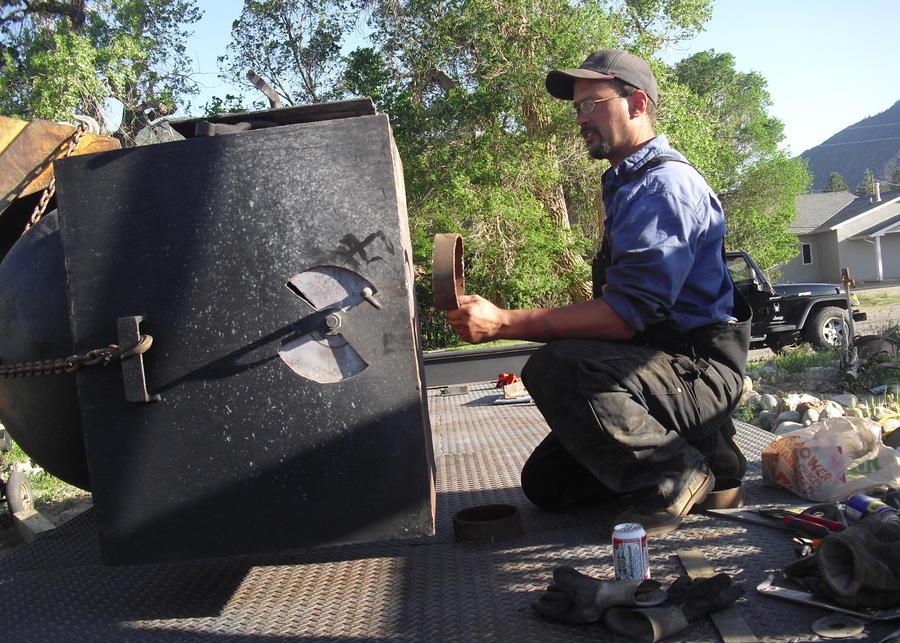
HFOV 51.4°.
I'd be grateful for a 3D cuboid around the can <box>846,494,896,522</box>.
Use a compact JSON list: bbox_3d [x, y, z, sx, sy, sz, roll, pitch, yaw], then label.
[{"bbox_3d":[0.940,0.429,2.045,0.058,0.058,0.168,-6,2,-6],"label":"can"}]

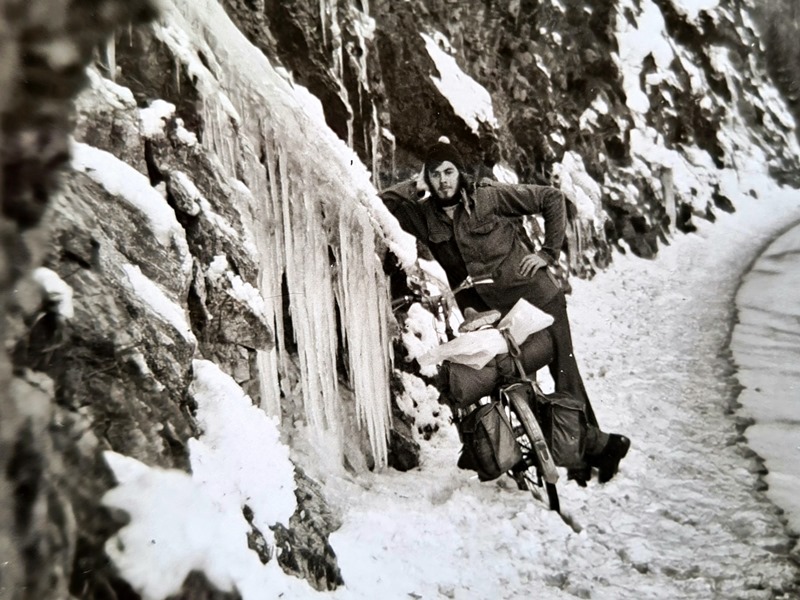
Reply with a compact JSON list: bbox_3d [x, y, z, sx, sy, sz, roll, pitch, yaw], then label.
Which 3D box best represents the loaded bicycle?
[{"bbox_3d":[0.460,0.475,3.220,0.620,1.050,1.760,-21,9,-6],"label":"loaded bicycle"}]

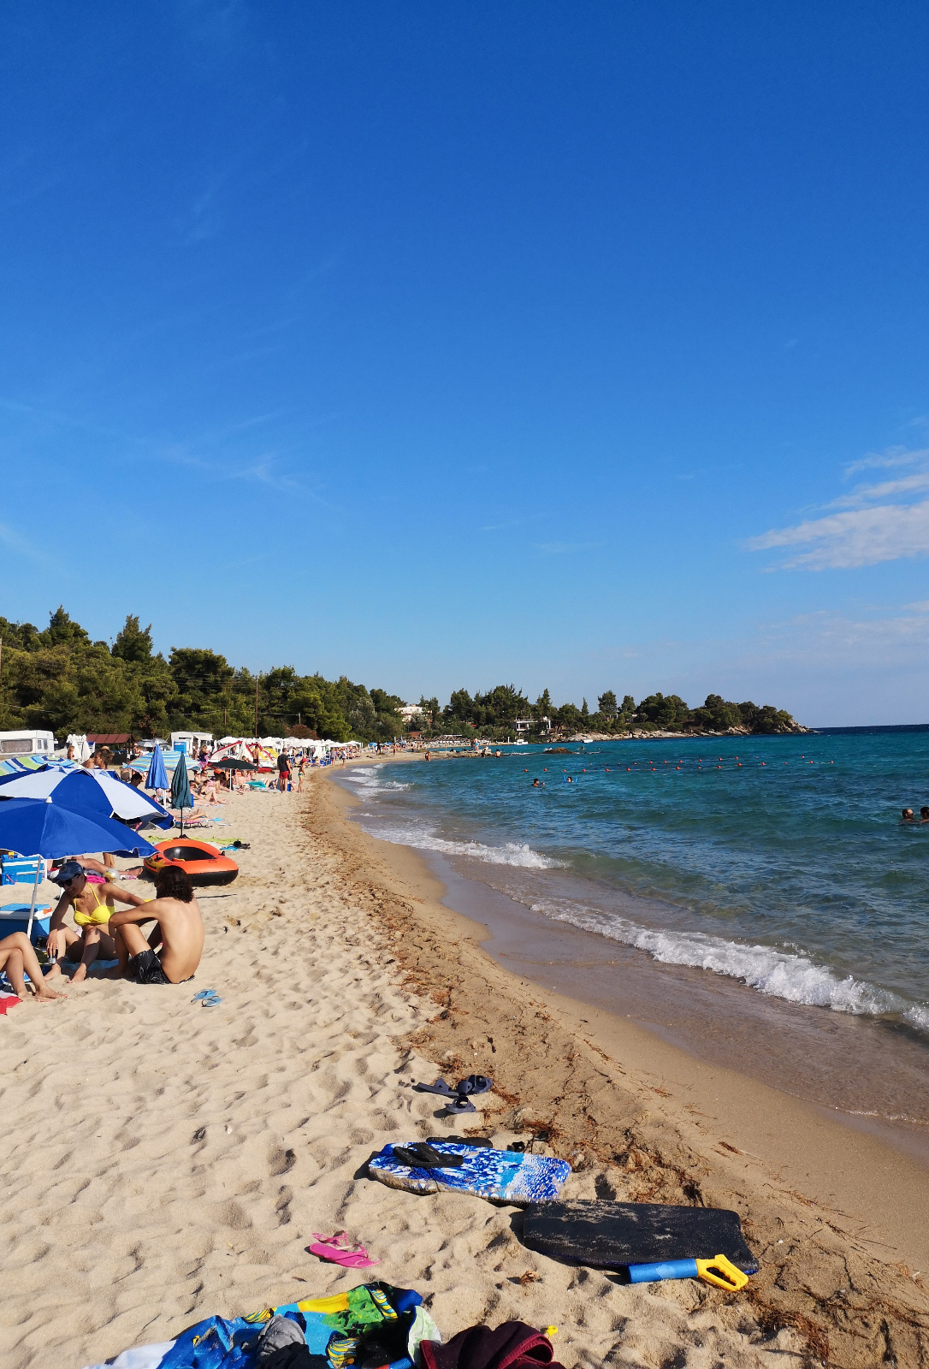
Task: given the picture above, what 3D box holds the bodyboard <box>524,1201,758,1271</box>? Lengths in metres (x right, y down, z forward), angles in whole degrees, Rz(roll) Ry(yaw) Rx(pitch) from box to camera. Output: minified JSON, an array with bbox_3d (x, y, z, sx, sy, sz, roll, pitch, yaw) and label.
[{"bbox_3d":[0.573,1.838,3.568,0.770,0.065,0.410,-3,-3,11],"label":"bodyboard"}]

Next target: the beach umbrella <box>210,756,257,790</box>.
[{"bbox_3d":[-9.551,3.690,43.768,1.830,1.410,1.830,-2,-3,0],"label":"beach umbrella"}]

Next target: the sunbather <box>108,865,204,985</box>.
[{"bbox_3d":[-2.219,1.694,7.646,0.680,0.820,0.450,-4,-3,29],"label":"sunbather"}]

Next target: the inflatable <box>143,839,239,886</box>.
[{"bbox_3d":[-3.525,2.262,13.707,1.000,0.420,1.850,-1,-3,-19],"label":"inflatable"}]

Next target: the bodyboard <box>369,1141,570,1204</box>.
[{"bbox_3d":[0.024,1.886,4.132,0.820,0.065,0.410,-3,-3,22],"label":"bodyboard"}]

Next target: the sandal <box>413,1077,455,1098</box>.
[{"bbox_3d":[-0.127,1.939,5.138,0.250,0.075,0.095,-4,-4,35],"label":"sandal"}]

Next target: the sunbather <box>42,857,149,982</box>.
[{"bbox_3d":[-2.742,1.745,7.995,0.640,0.800,0.780,-3,-3,14],"label":"sunbather"}]

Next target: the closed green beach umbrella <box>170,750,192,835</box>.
[{"bbox_3d":[-5.462,2.111,20.633,0.460,1.680,0.460,-2,-3,0],"label":"closed green beach umbrella"}]

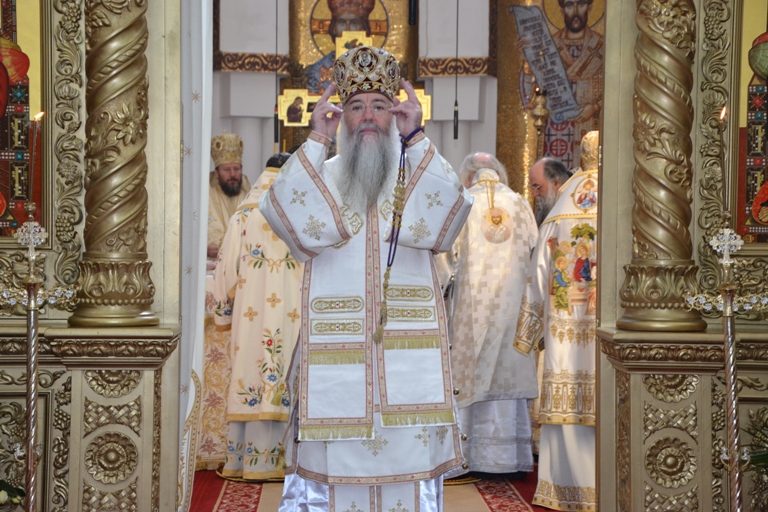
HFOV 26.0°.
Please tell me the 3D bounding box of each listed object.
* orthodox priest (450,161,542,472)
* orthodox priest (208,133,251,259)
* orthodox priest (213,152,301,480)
[{"bbox_3d":[0.559,0.306,8.500,0.580,1.670,0.480,1,0,-9],"label":"orthodox priest"},{"bbox_3d":[-0.966,0.187,10.200,0.600,1.900,0.480,1,0,-16],"label":"orthodox priest"},{"bbox_3d":[-0.585,0.342,8.500,0.600,1.599,0.460,1,0,6],"label":"orthodox priest"}]

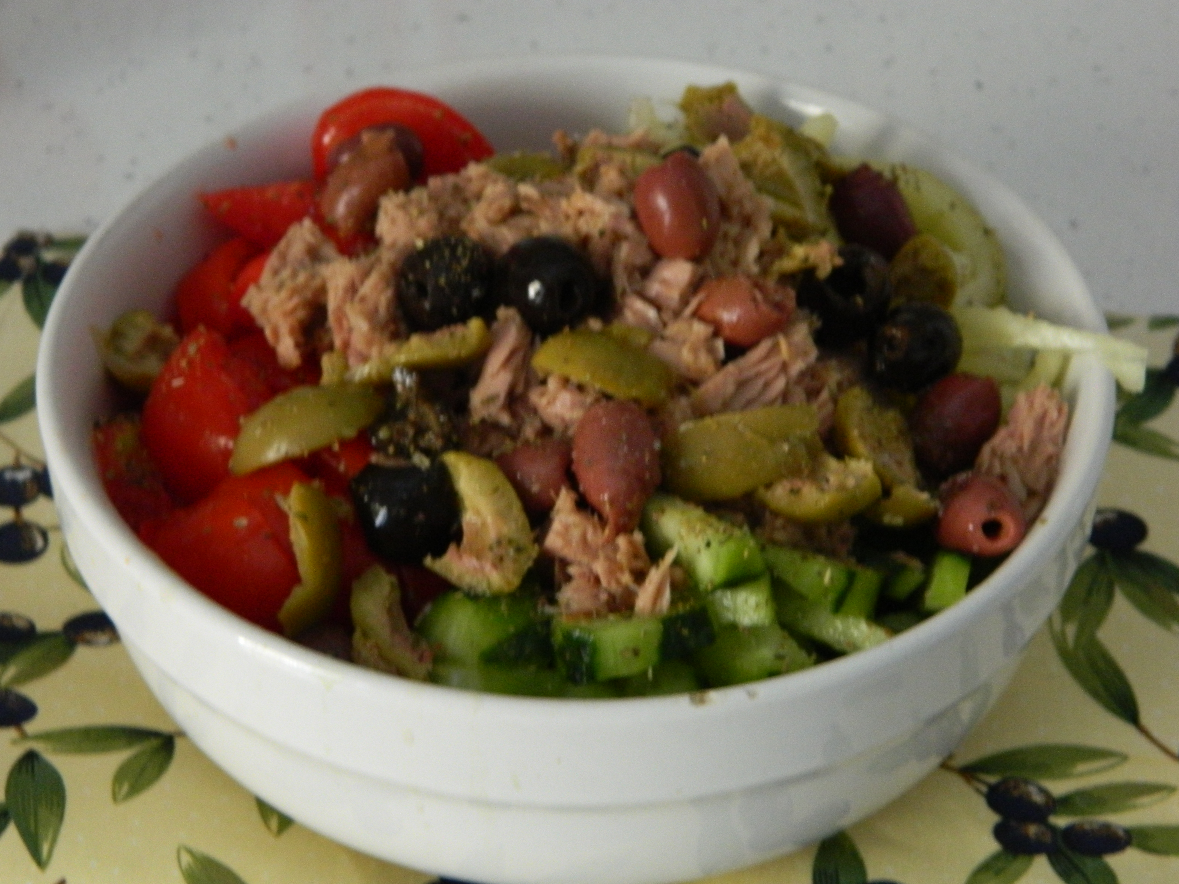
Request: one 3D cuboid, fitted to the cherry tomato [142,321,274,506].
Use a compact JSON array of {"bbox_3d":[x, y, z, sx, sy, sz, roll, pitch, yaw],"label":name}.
[{"bbox_3d":[-0.075,-0.005,0.466,0.026,0.035,0.027,-3,18,0],"label":"cherry tomato"}]

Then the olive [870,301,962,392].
[{"bbox_3d":[0.064,-0.019,0.470,0.018,0.018,0.021,0,-9,30],"label":"olive"}]

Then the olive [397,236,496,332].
[{"bbox_3d":[-0.030,-0.033,0.495,0.019,0.019,0.021,-7,0,39],"label":"olive"}]

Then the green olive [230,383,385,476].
[{"bbox_3d":[-0.056,-0.003,0.470,0.033,0.011,0.017,-26,63,-15],"label":"green olive"}]

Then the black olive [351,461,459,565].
[{"bbox_3d":[-0.034,0.013,0.435,0.020,0.021,0.020,-13,27,7],"label":"black olive"}]

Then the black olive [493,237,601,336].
[{"bbox_3d":[-0.008,-0.031,0.479,0.021,0.021,0.022,-1,3,-30],"label":"black olive"}]

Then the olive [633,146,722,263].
[{"bbox_3d":[0.018,-0.049,0.495,0.018,0.024,0.018,-7,6,0],"label":"olive"}]

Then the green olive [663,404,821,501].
[{"bbox_3d":[0.028,0.002,0.443,0.030,0.013,0.019,-16,66,-9],"label":"green olive"}]

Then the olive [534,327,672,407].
[{"bbox_3d":[0.002,-0.015,0.470,0.029,0.011,0.017,13,50,10],"label":"olive"}]

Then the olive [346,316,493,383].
[{"bbox_3d":[-0.033,-0.018,0.466,0.029,0.010,0.011,-17,52,-12],"label":"olive"}]

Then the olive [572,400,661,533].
[{"bbox_3d":[0.005,0.004,0.432,0.017,0.017,0.025,1,78,0],"label":"olive"}]

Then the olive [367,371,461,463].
[{"bbox_3d":[-0.035,-0.005,0.472,0.019,0.019,0.019,1,40,0],"label":"olive"}]

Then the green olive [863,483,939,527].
[{"bbox_3d":[0.058,0.012,0.447,0.015,0.009,0.011,-7,40,-9],"label":"green olive"}]

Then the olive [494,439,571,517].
[{"bbox_3d":[-0.011,0.006,0.468,0.017,0.017,0.024,-7,53,0],"label":"olive"}]

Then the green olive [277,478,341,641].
[{"bbox_3d":[-0.051,0.021,0.434,0.013,0.029,0.015,3,-6,-24],"label":"green olive"}]

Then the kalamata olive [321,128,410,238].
[{"bbox_3d":[-0.051,-0.058,0.539,0.017,0.017,0.025,21,66,0],"label":"kalamata olive"}]

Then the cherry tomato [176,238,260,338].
[{"bbox_3d":[-0.079,-0.033,0.516,0.024,0.021,0.023,-12,42,-14],"label":"cherry tomato"}]

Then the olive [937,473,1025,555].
[{"bbox_3d":[0.076,0.014,0.466,0.017,0.017,0.021,0,18,-18],"label":"olive"}]

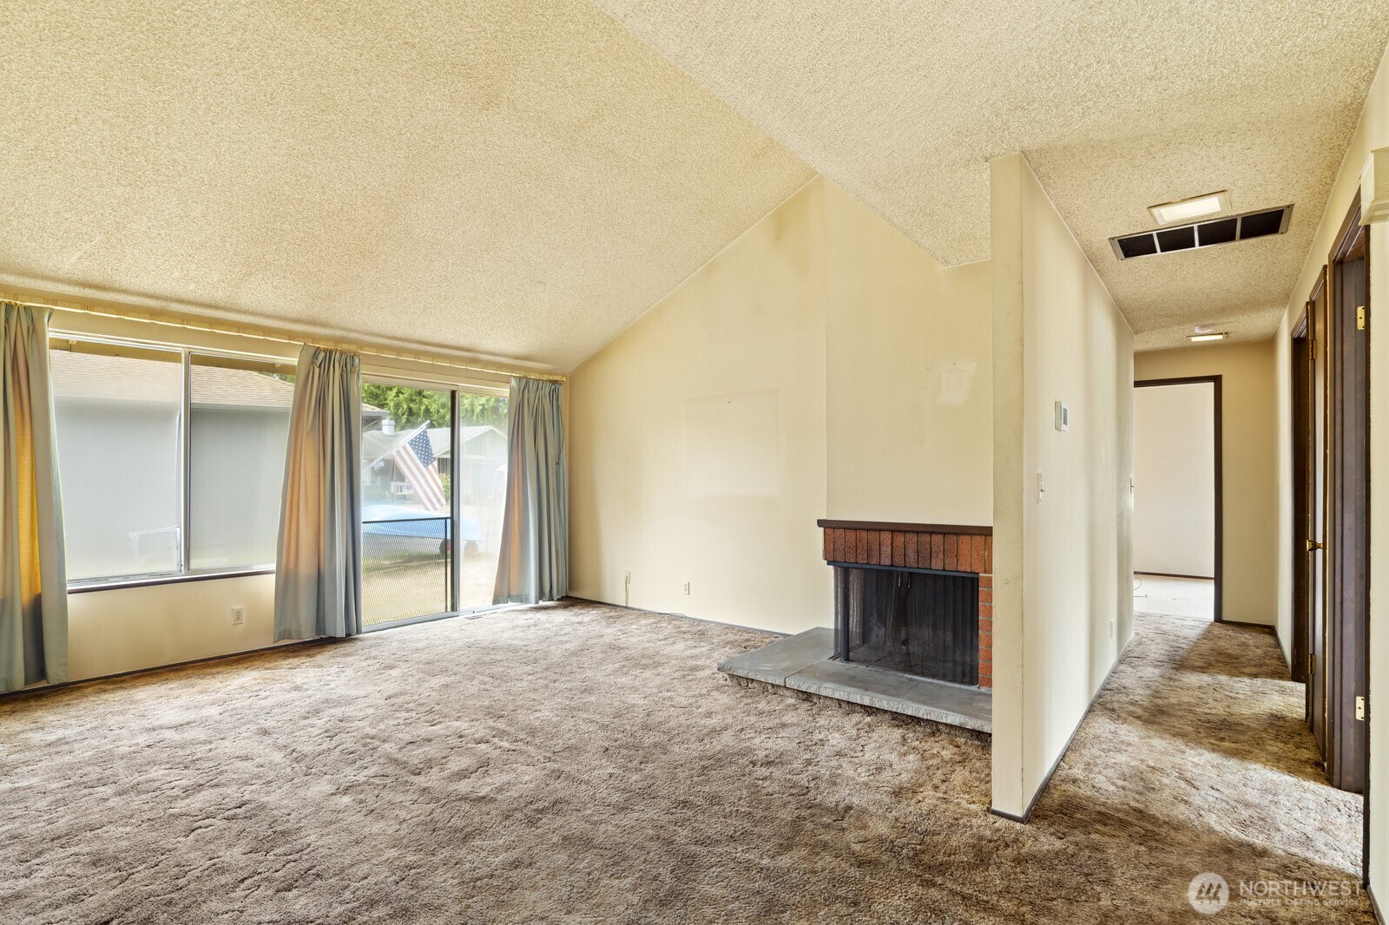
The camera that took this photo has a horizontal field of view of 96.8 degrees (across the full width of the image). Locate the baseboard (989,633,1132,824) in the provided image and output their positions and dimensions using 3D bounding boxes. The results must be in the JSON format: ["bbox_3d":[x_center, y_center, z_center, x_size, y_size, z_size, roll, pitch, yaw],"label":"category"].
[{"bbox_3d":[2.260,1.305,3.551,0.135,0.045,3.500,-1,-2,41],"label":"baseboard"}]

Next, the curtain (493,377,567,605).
[{"bbox_3d":[-1.522,0.274,5.830,0.150,2.130,0.790,-1,-2,41],"label":"curtain"}]

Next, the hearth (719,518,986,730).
[{"bbox_3d":[1.213,0.841,3.723,1.690,0.970,1.240,-1,-2,39],"label":"hearth"}]

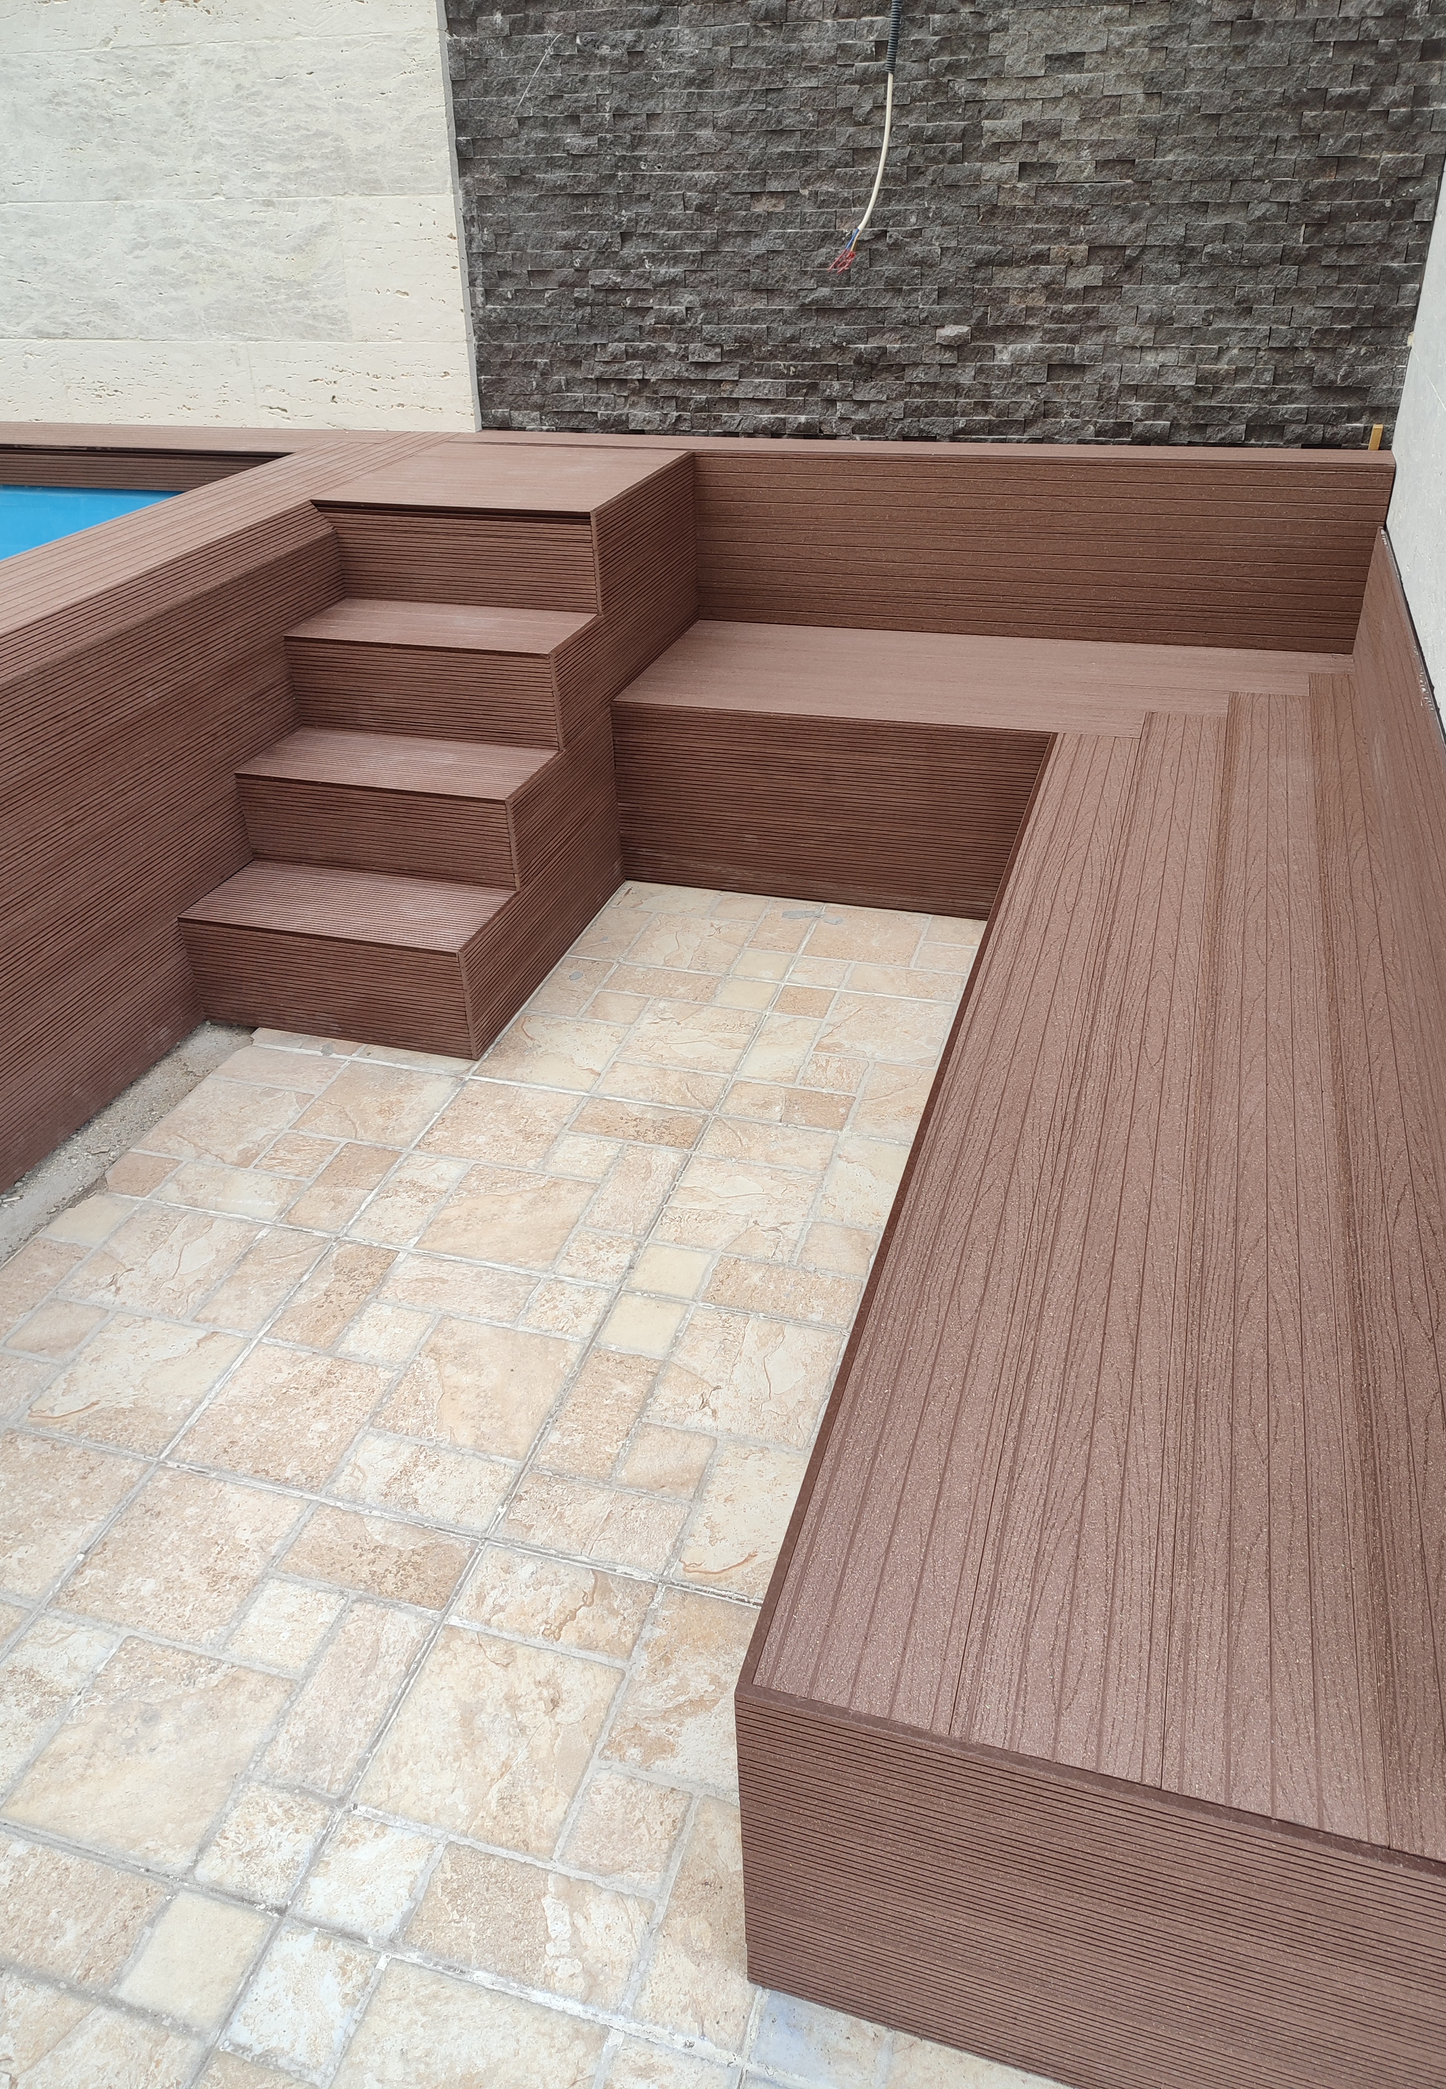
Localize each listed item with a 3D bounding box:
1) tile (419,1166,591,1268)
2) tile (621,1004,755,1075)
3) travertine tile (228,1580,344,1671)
[{"bbox_3d":[-0.329,0.266,2.226,0.206,0.012,0.201,7,34,16],"label":"tile"},{"bbox_3d":[-0.057,-0.011,2.675,0.218,0.013,0.211,8,34,16],"label":"tile"},{"bbox_3d":[-0.491,0.660,1.640,0.103,0.013,0.099,8,34,16],"label":"travertine tile"}]

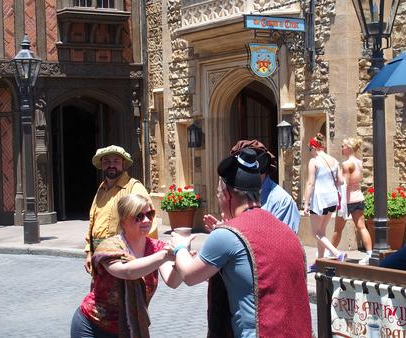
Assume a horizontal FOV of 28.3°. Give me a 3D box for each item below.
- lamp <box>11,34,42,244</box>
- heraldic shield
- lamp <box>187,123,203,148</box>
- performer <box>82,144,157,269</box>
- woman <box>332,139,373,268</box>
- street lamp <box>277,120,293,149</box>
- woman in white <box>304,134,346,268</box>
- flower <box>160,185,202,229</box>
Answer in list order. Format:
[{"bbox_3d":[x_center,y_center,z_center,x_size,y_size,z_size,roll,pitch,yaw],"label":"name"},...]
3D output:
[{"bbox_3d":[-2.840,-0.483,13.200,0.500,3.420,0.500,0,2,34],"label":"lamp"},{"bbox_3d":[0.856,-1.554,11.600,0.540,0.530,0.080,-3,2,-34],"label":"heraldic shield"},{"bbox_3d":[-0.150,-0.599,14.200,0.280,0.460,0.270,-3,2,-34],"label":"lamp"},{"bbox_3d":[-0.684,0.658,6.850,0.600,1.730,0.420,-1,2,25],"label":"performer"},{"bbox_3d":[1.879,0.402,10.450,0.450,1.620,0.620,-3,2,-43],"label":"woman"},{"bbox_3d":[1.284,-0.540,12.700,0.270,0.440,0.260,-3,2,-34],"label":"street lamp"},{"bbox_3d":[1.481,0.405,9.750,0.470,1.670,0.550,-3,2,-38],"label":"woman in white"},{"bbox_3d":[-0.395,0.714,14.800,0.740,0.860,0.760,-1,2,0],"label":"flower"}]

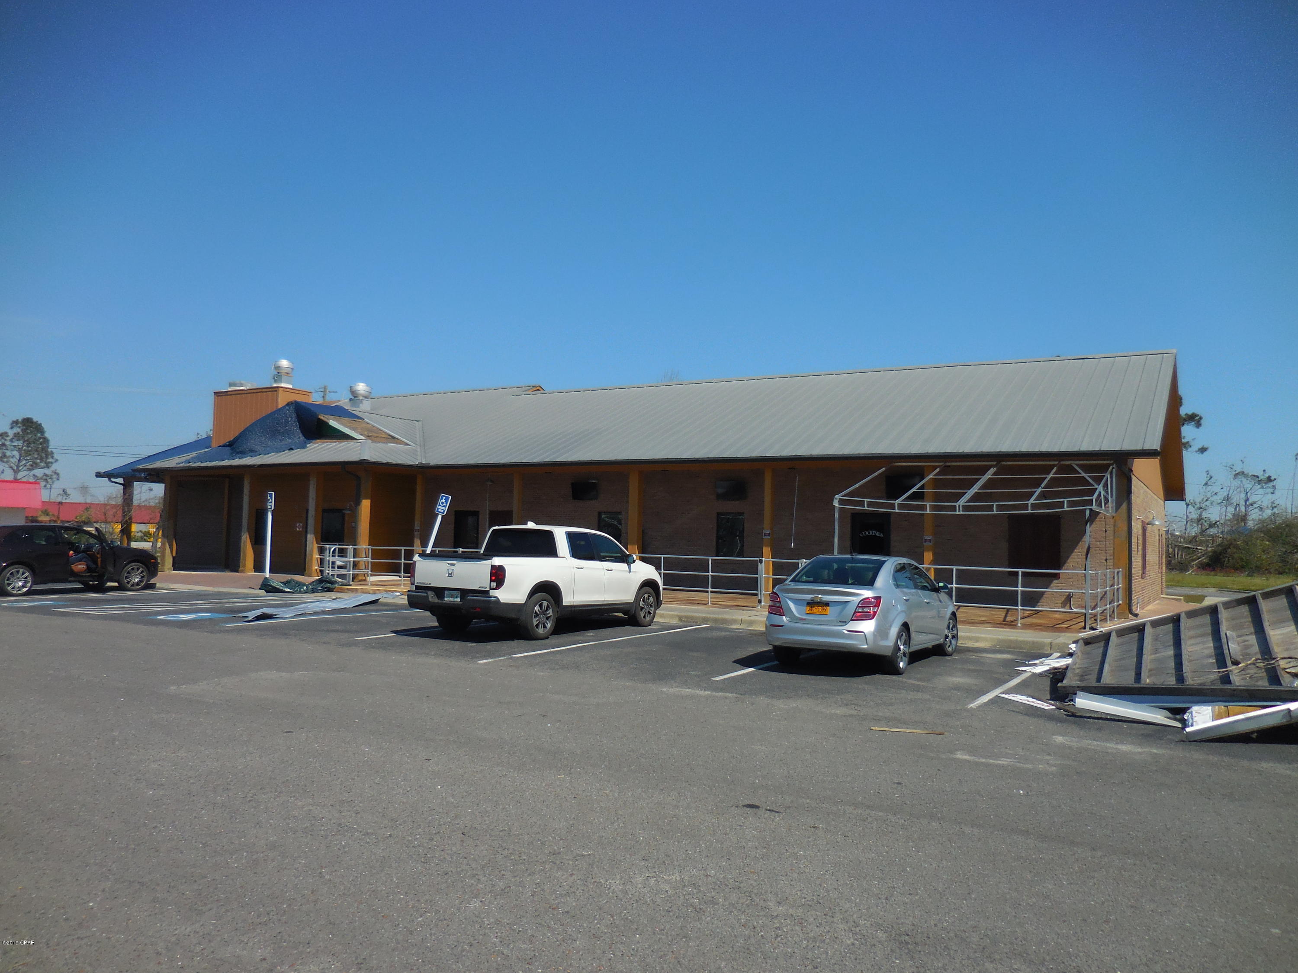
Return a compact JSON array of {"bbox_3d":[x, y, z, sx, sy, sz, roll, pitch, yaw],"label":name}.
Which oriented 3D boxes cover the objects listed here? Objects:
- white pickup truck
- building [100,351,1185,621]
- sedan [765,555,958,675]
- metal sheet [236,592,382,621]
[{"bbox_3d":[-1.701,1.631,16.612,2.000,1.790,5.335,0,-3,31],"label":"white pickup truck"},{"bbox_3d":[-2.167,-0.397,36.455,39.500,7.950,18.100,0,-4,32],"label":"building"},{"bbox_3d":[3.239,1.775,13.708,1.750,1.515,4.400,0,-3,32],"label":"sedan"},{"bbox_3d":[-6.609,2.380,18.678,1.000,0.200,4.500,1,-3,8],"label":"metal sheet"}]

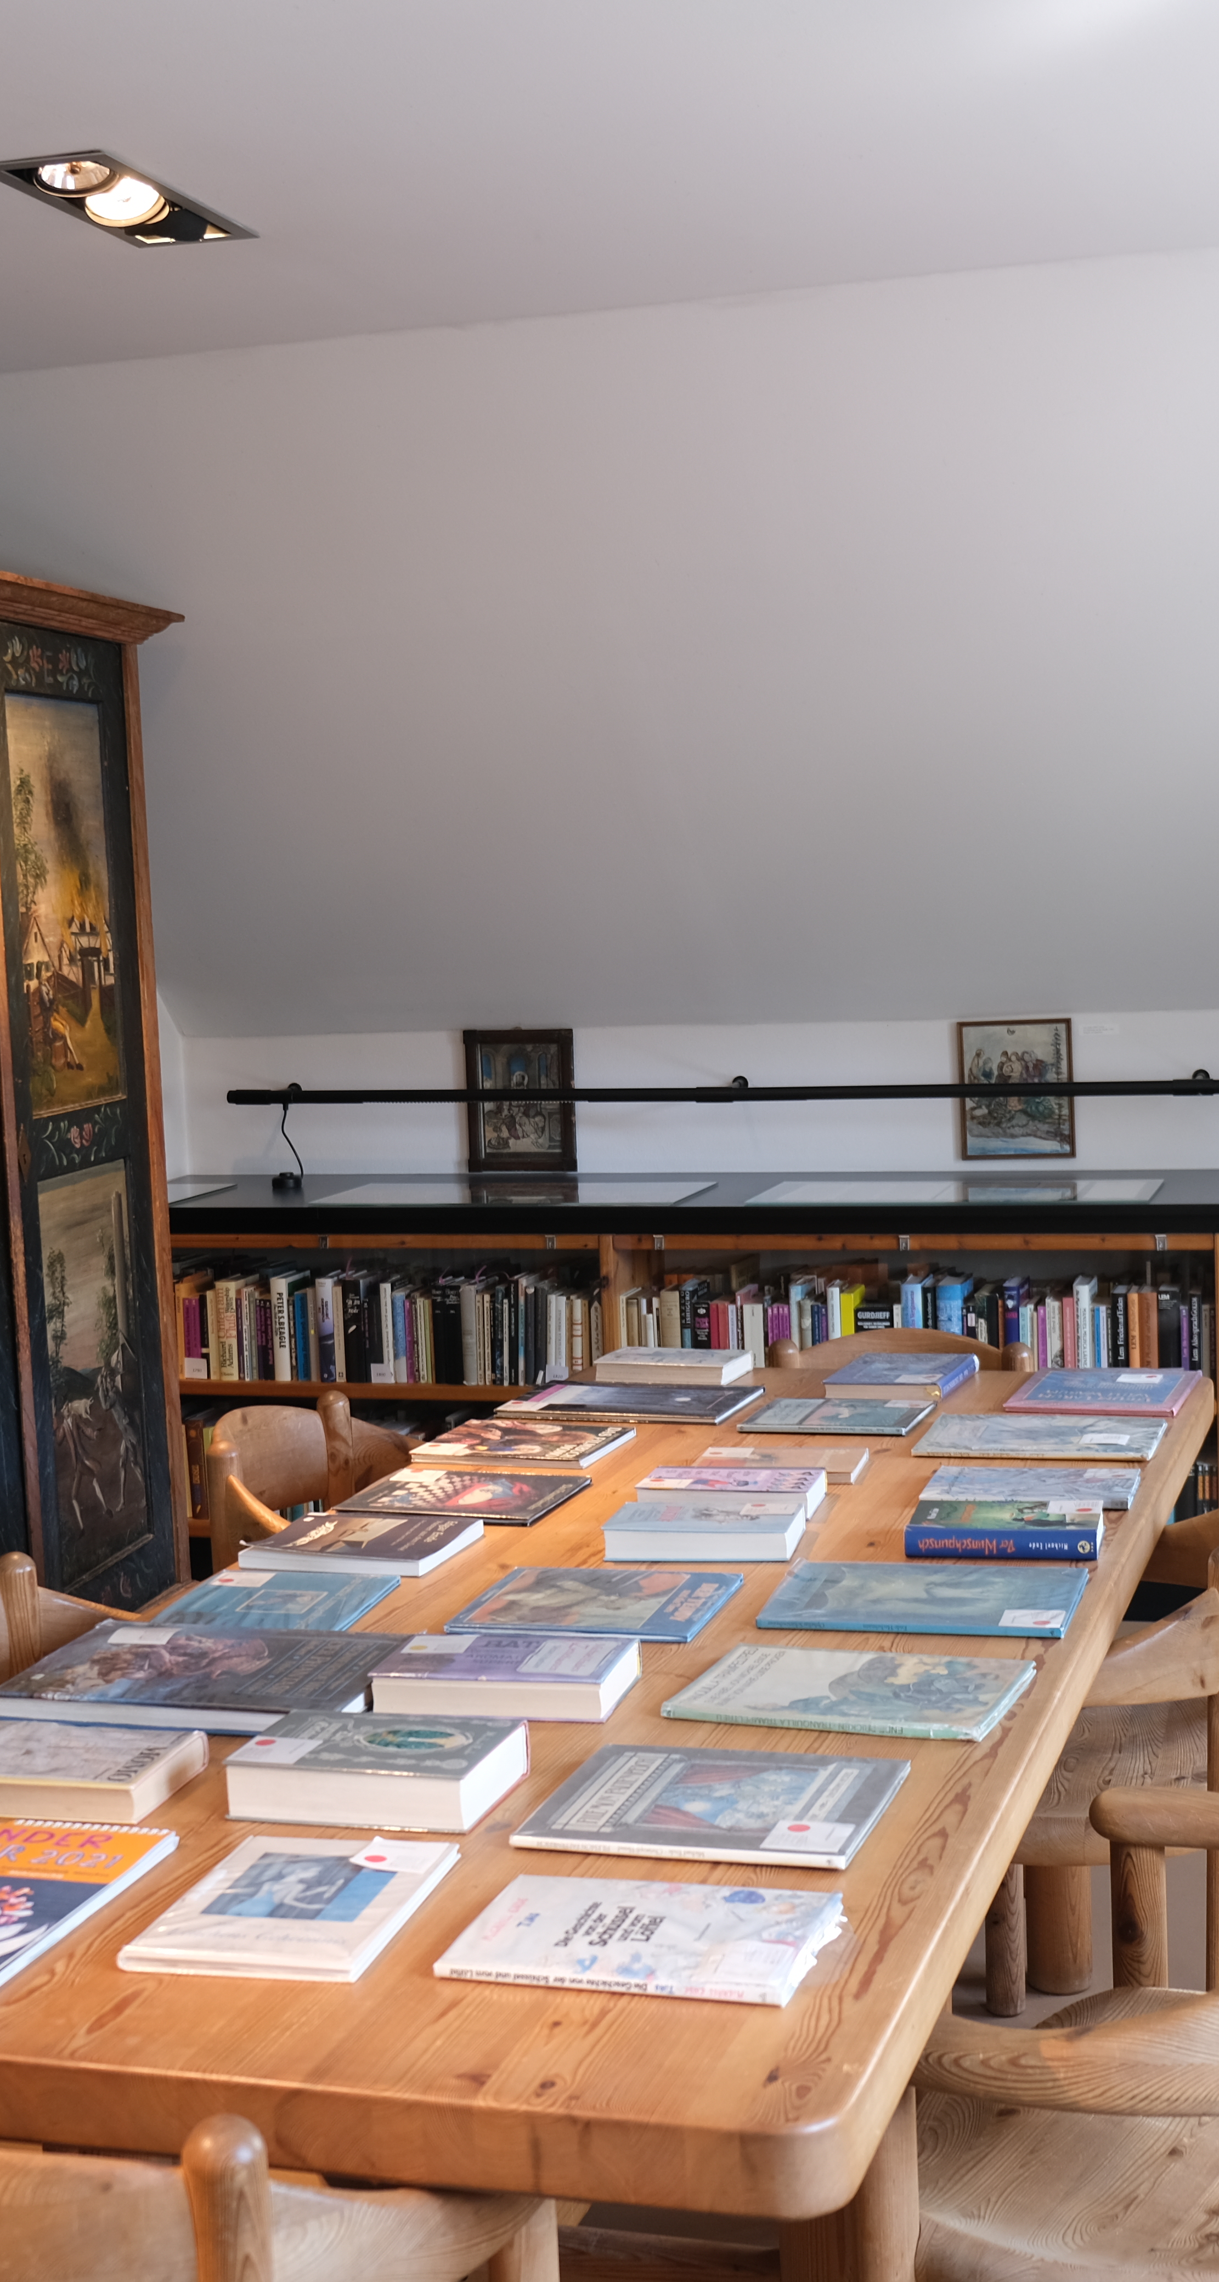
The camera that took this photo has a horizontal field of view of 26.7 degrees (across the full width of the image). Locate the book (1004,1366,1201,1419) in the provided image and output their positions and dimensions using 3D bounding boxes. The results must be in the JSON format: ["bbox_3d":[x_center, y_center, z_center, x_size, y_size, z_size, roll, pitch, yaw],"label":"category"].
[{"bbox_3d":[0.743,0.377,3.839,0.242,0.014,0.300,-1,5,18],"label":"book"}]

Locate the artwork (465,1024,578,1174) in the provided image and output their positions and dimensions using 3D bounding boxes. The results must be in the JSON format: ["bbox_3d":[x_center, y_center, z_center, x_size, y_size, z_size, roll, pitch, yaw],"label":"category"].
[{"bbox_3d":[-0.223,-0.098,6.436,0.284,0.356,0.025,-1,5,17],"label":"artwork"}]

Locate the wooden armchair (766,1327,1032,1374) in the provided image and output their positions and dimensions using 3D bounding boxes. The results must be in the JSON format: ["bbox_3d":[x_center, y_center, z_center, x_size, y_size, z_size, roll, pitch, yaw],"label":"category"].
[{"bbox_3d":[0.456,0.725,4.201,0.550,0.750,0.500,-1,5,18],"label":"wooden armchair"}]

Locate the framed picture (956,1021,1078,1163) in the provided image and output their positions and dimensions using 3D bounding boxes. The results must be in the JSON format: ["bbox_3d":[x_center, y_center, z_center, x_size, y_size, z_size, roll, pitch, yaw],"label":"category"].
[{"bbox_3d":[0.964,-0.118,6.069,0.267,0.327,0.020,-1,5,17],"label":"framed picture"}]

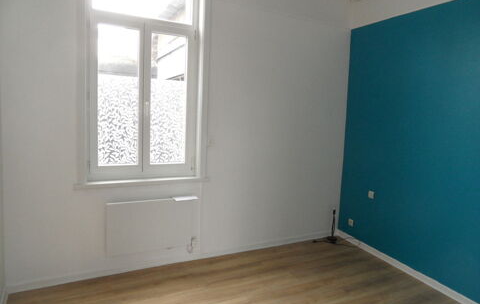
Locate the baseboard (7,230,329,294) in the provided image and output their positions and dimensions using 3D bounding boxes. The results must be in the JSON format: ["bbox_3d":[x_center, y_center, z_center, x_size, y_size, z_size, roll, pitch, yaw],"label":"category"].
[{"bbox_3d":[-0.324,0.994,3.213,3.168,0.075,0.018,-1,8,-25],"label":"baseboard"}]

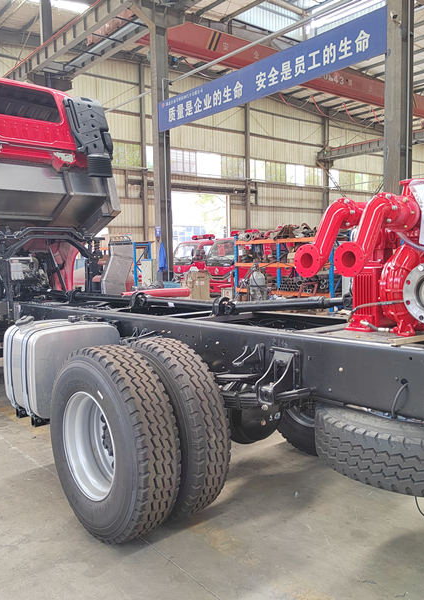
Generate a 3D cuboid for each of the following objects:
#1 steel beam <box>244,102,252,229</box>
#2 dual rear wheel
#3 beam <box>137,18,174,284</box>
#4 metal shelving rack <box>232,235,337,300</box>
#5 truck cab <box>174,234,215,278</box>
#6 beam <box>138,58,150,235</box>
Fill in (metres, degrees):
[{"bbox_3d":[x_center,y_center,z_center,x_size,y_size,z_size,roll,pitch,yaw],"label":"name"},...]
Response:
[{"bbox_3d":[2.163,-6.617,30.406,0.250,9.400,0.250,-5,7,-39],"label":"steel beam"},{"bbox_3d":[-0.468,0.795,3.139,0.630,1.060,1.060,-6,7,-41],"label":"dual rear wheel"},{"bbox_3d":[-1.087,-3.095,12.365,0.300,6.800,0.300,-5,7,-39],"label":"beam"},{"bbox_3d":[2.010,-0.825,14.848,0.620,2.120,3.650,-5,7,-39],"label":"metal shelving rack"},{"bbox_3d":[-0.423,-1.554,20.752,1.750,1.900,1.900,-5,7,-39],"label":"truck cab"},{"bbox_3d":[-3.284,-6.373,26.009,0.260,10.000,0.260,-5,7,-39],"label":"beam"}]

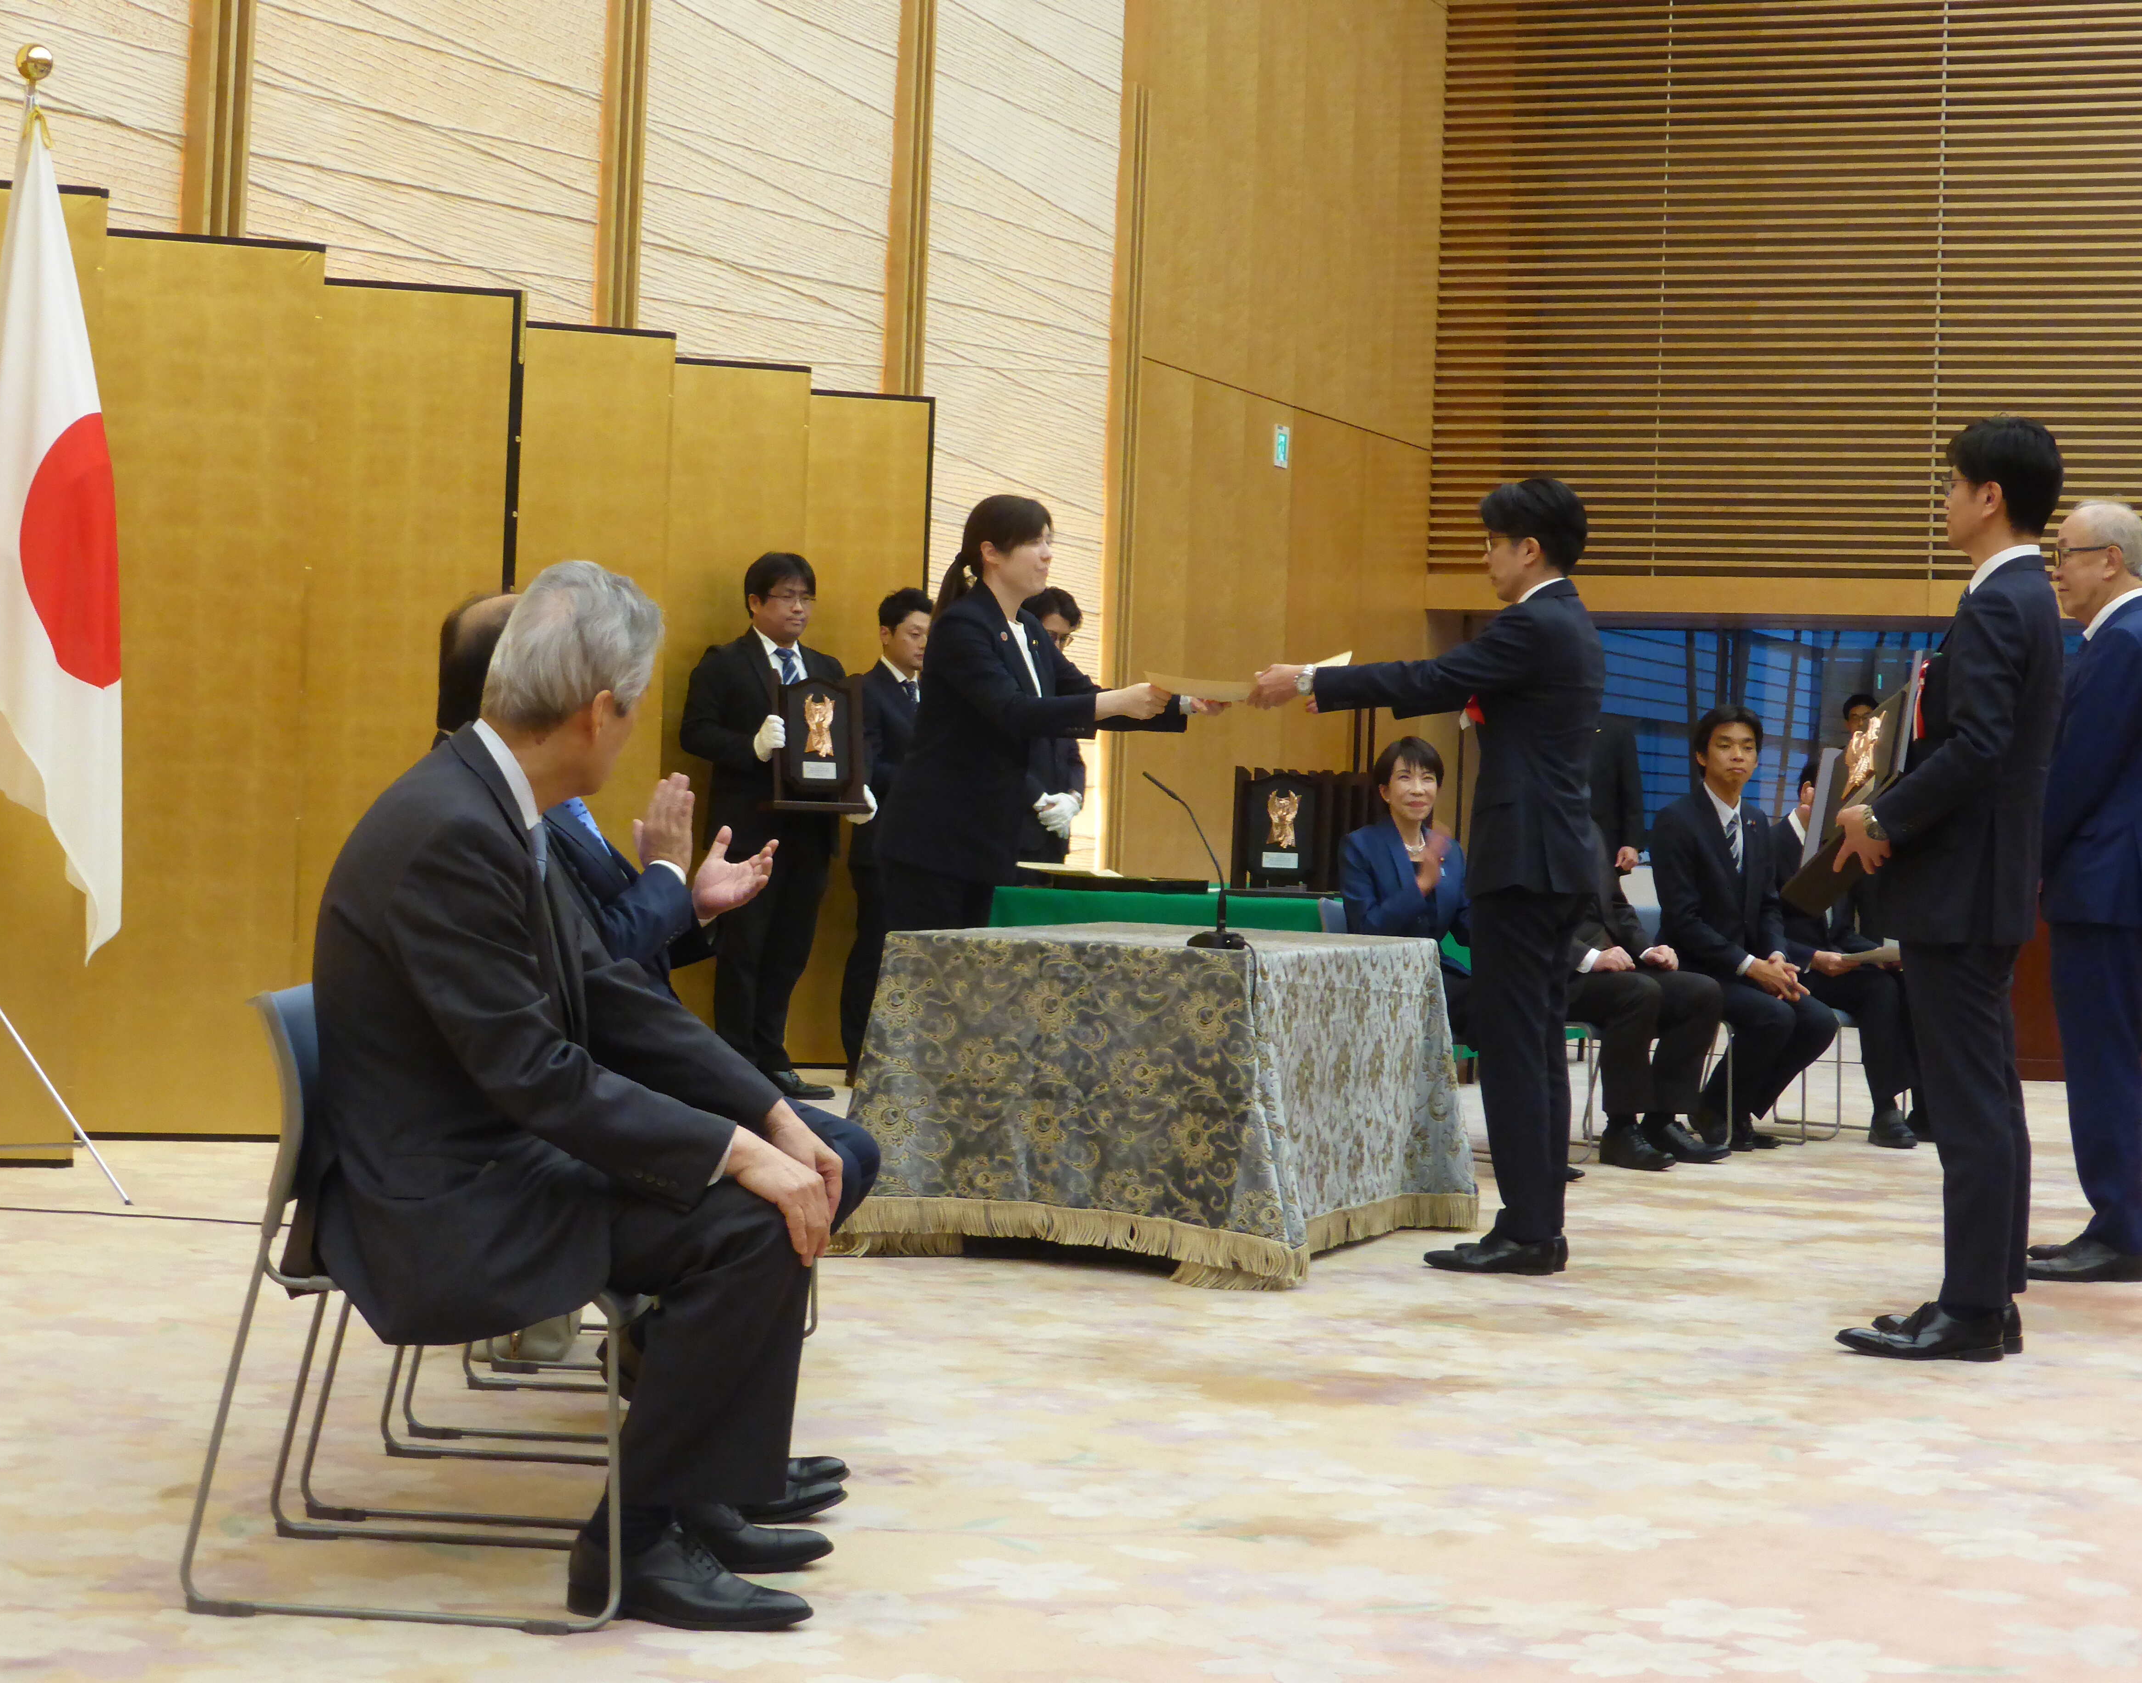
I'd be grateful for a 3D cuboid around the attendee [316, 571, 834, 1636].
[{"bbox_3d":[-0.620,0.292,4.910,0.680,1.270,0.540,2,1,5],"label":"attendee"}]

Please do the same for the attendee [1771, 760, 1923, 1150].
[{"bbox_3d":[2.450,0.329,12.573,0.720,1.240,0.500,2,1,30],"label":"attendee"}]

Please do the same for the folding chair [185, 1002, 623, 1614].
[{"bbox_3d":[-0.760,0.543,4.875,0.530,0.735,0.505,2,1,2],"label":"folding chair"}]

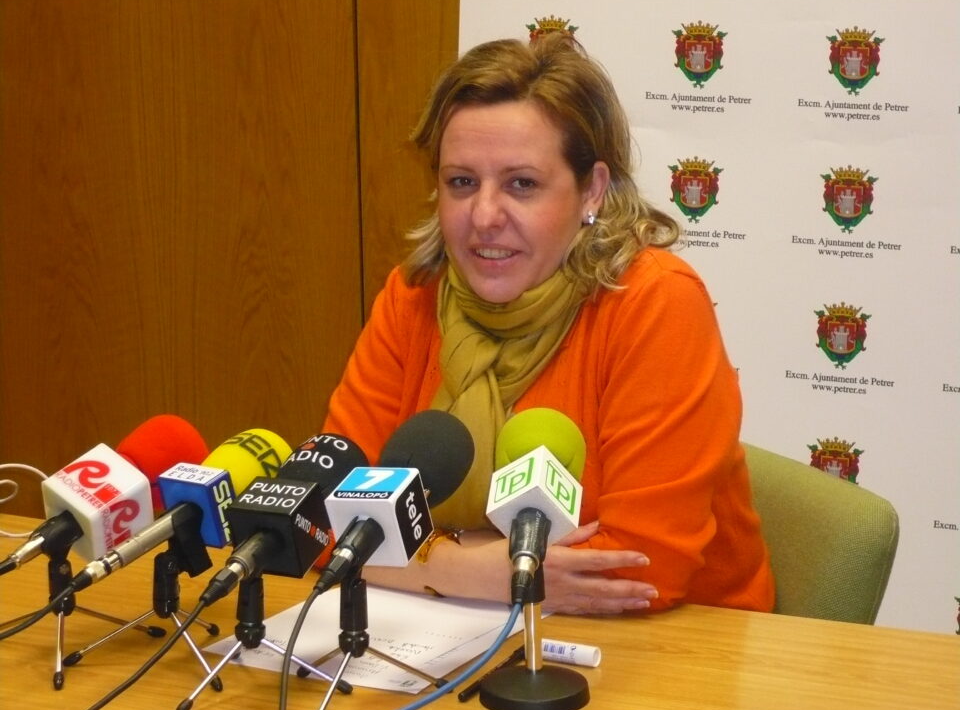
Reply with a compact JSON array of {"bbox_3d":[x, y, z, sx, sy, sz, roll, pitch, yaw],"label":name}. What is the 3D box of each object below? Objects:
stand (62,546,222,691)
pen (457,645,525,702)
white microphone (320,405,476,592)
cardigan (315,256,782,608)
[{"bbox_3d":[-0.293,0.206,2.323,0.138,0.125,0.157,-2,13,-3],"label":"stand"},{"bbox_3d":[0.015,0.268,2.293,0.011,0.011,0.143,5,14,24],"label":"pen"},{"bbox_3d":[-0.079,0.131,2.270,0.077,0.077,0.268,0,28,23],"label":"white microphone"},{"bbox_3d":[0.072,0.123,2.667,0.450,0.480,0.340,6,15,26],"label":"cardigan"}]

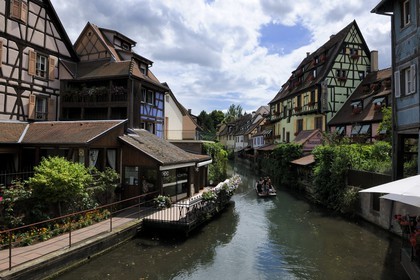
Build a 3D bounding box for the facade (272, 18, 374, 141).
[{"bbox_3d":[14.023,-4.221,38.977,8.200,16.700,13.400,1,-2,-13],"label":"facade"}]

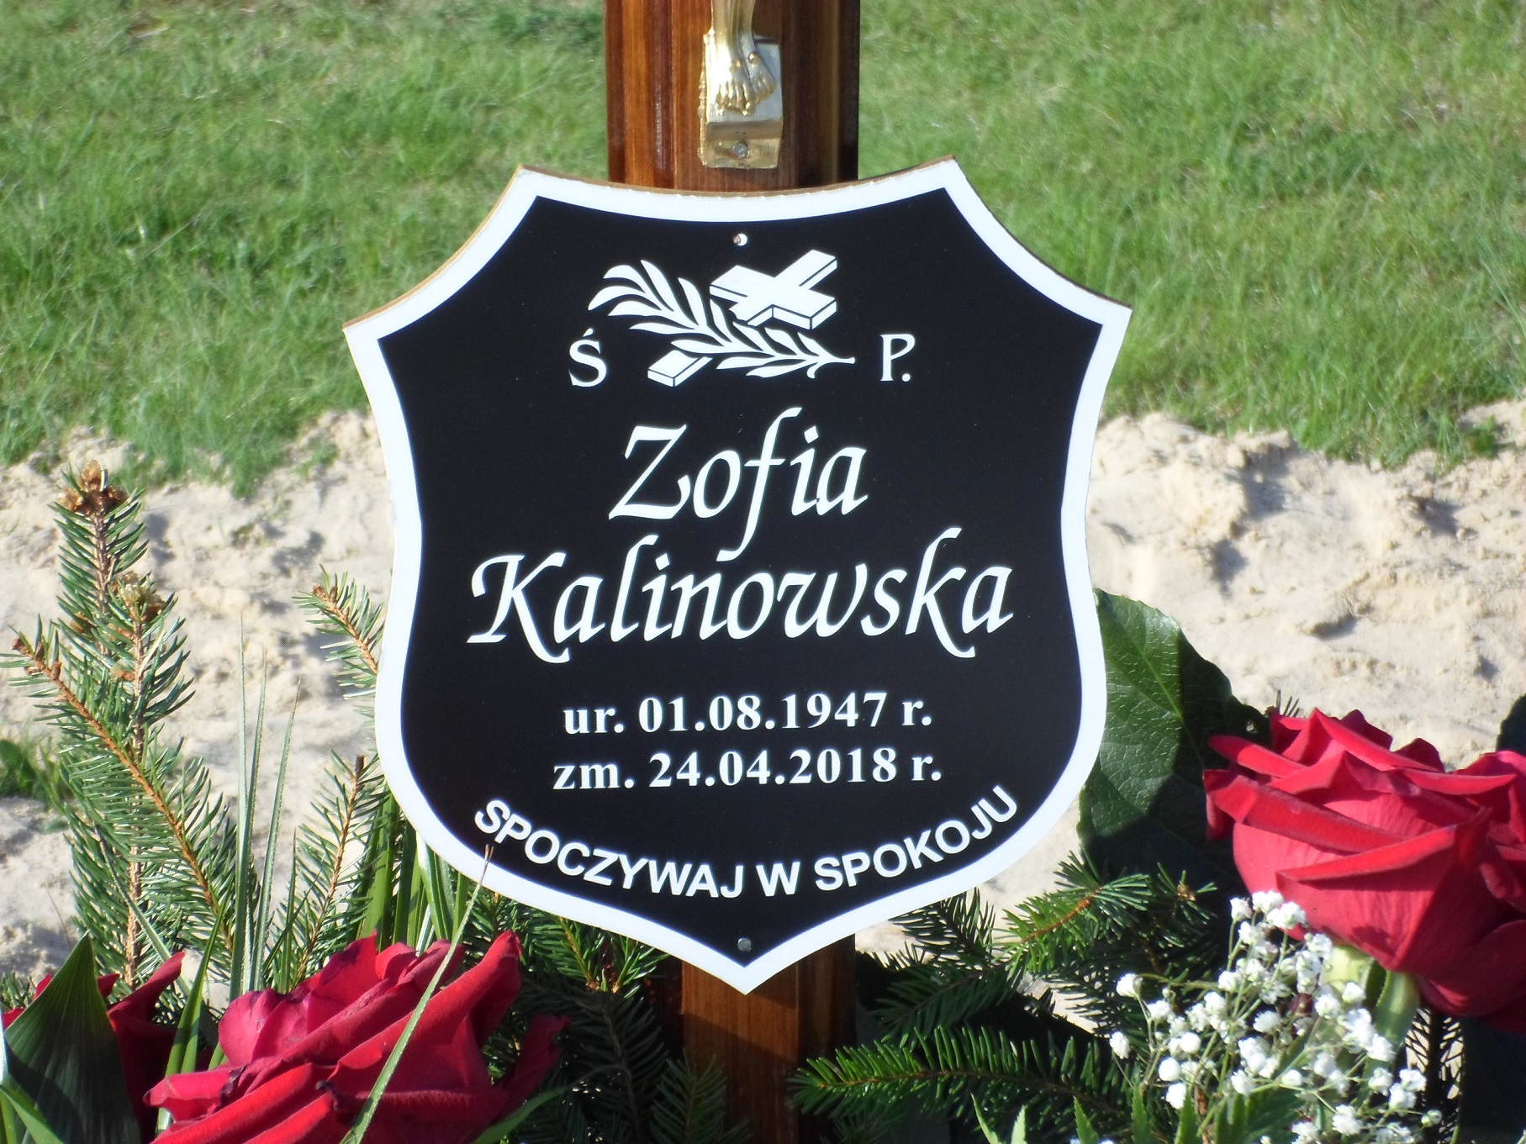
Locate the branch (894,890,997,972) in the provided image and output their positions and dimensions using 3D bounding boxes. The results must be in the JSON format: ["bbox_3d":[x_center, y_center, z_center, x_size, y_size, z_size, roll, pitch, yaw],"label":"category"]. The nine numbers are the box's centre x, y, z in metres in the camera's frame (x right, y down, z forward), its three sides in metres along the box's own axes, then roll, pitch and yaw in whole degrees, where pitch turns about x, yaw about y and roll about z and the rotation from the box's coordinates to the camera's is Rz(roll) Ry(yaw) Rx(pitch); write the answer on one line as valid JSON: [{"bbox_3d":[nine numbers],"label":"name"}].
[{"bbox_3d":[0.059,0.115,1.770,0.035,0.029,0.030,1,25,0],"label":"branch"}]

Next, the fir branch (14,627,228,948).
[{"bbox_3d":[-0.202,0.069,1.730,0.042,0.118,0.035,-35,20,0],"label":"fir branch"}]

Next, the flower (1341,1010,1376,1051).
[{"bbox_3d":[0.181,0.140,1.680,0.011,0.012,0.011,1,25,0],"label":"flower"}]

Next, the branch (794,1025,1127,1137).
[{"bbox_3d":[0.061,0.158,1.710,0.104,0.036,0.045,1,25,0],"label":"branch"}]

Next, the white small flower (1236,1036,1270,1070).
[{"bbox_3d":[0.149,0.147,1.680,0.010,0.010,0.010,1,25,0],"label":"white small flower"}]

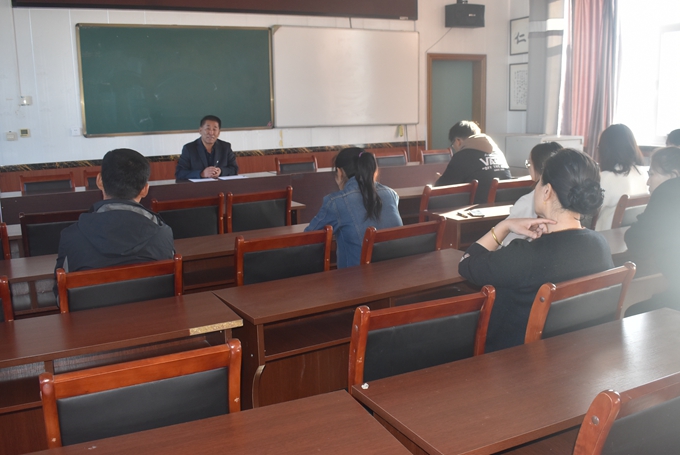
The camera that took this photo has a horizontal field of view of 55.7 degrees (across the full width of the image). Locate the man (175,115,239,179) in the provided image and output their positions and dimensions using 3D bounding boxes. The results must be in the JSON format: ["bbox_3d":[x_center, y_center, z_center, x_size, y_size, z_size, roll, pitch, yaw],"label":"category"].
[{"bbox_3d":[-1.190,-0.382,6.053,0.600,1.320,0.720,-7,13,-28],"label":"man"}]

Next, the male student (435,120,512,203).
[{"bbox_3d":[0.950,-0.060,4.710,0.500,1.360,0.720,-10,13,-40],"label":"male student"}]

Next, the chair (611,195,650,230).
[{"bbox_3d":[1.767,0.163,4.196,0.455,0.885,0.520,-7,13,-28],"label":"chair"}]

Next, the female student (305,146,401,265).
[{"bbox_3d":[0.048,0.215,3.361,0.500,1.250,0.750,-8,13,-30],"label":"female student"}]

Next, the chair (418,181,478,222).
[{"bbox_3d":[0.651,0.087,4.664,0.455,0.885,0.520,-7,13,-28],"label":"chair"}]

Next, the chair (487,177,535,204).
[{"bbox_3d":[1.195,0.054,4.922,0.450,0.920,0.530,-7,12,-28],"label":"chair"}]

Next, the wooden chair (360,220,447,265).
[{"bbox_3d":[0.211,0.395,3.279,0.450,0.920,0.530,-8,13,-31],"label":"wooden chair"}]

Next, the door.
[{"bbox_3d":[1.561,-1.318,8.721,0.980,2.020,0.120,-7,13,-28],"label":"door"}]

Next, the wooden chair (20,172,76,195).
[{"bbox_3d":[-2.490,0.015,5.608,0.450,0.920,0.530,-7,12,-25],"label":"wooden chair"}]

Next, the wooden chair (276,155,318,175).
[{"bbox_3d":[-0.342,-0.244,6.389,0.455,0.885,0.520,-7,13,-28],"label":"wooden chair"}]

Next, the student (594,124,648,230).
[{"bbox_3d":[1.618,0.013,4.132,0.470,1.280,0.750,-7,12,-29],"label":"student"}]

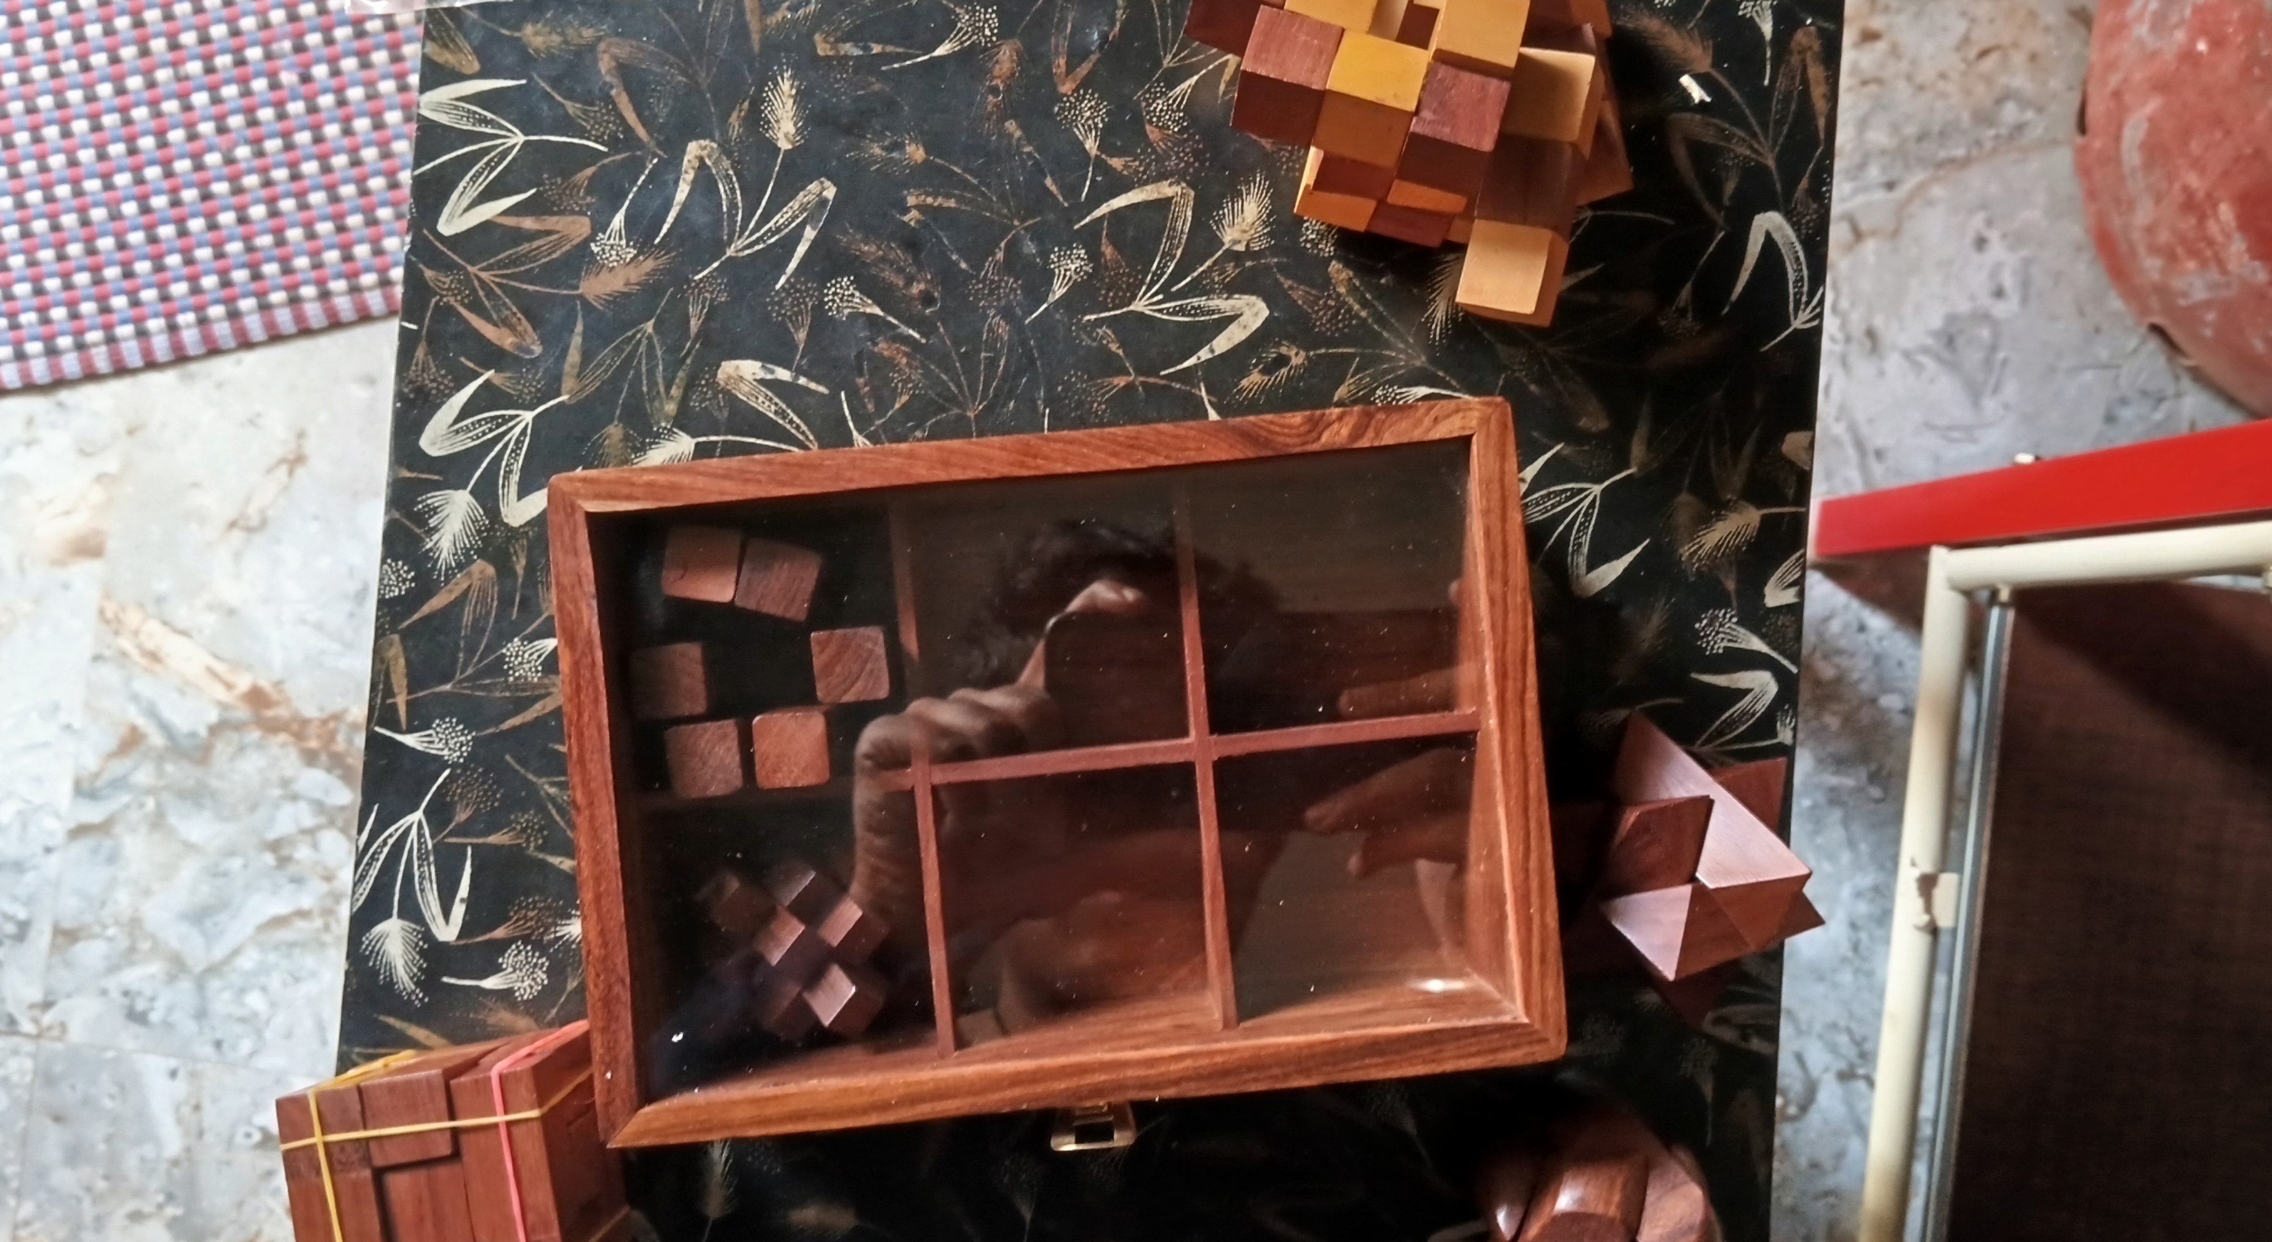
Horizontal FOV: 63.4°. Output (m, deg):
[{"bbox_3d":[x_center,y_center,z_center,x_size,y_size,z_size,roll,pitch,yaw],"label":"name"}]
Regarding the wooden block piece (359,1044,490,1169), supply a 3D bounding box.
[{"bbox_3d":[-0.168,0.117,0.445,0.019,0.038,0.020,-8,89,-1],"label":"wooden block piece"}]

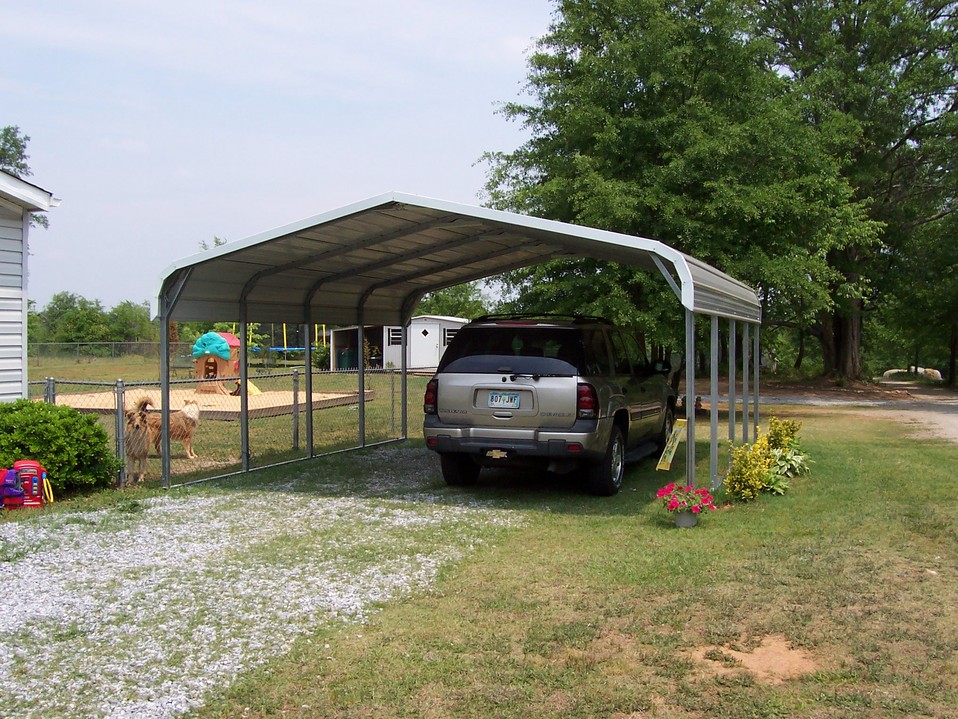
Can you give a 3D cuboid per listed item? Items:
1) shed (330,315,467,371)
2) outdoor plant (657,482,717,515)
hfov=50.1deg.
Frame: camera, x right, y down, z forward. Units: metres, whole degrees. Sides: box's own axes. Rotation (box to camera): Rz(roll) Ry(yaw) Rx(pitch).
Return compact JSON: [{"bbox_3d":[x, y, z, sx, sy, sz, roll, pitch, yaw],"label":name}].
[{"bbox_3d":[-3.373,-0.769,47.797,6.150,2.500,4.600,0,1,3],"label":"shed"},{"bbox_3d":[1.730,1.159,8.539,0.499,0.280,0.460,0,1,0],"label":"outdoor plant"}]

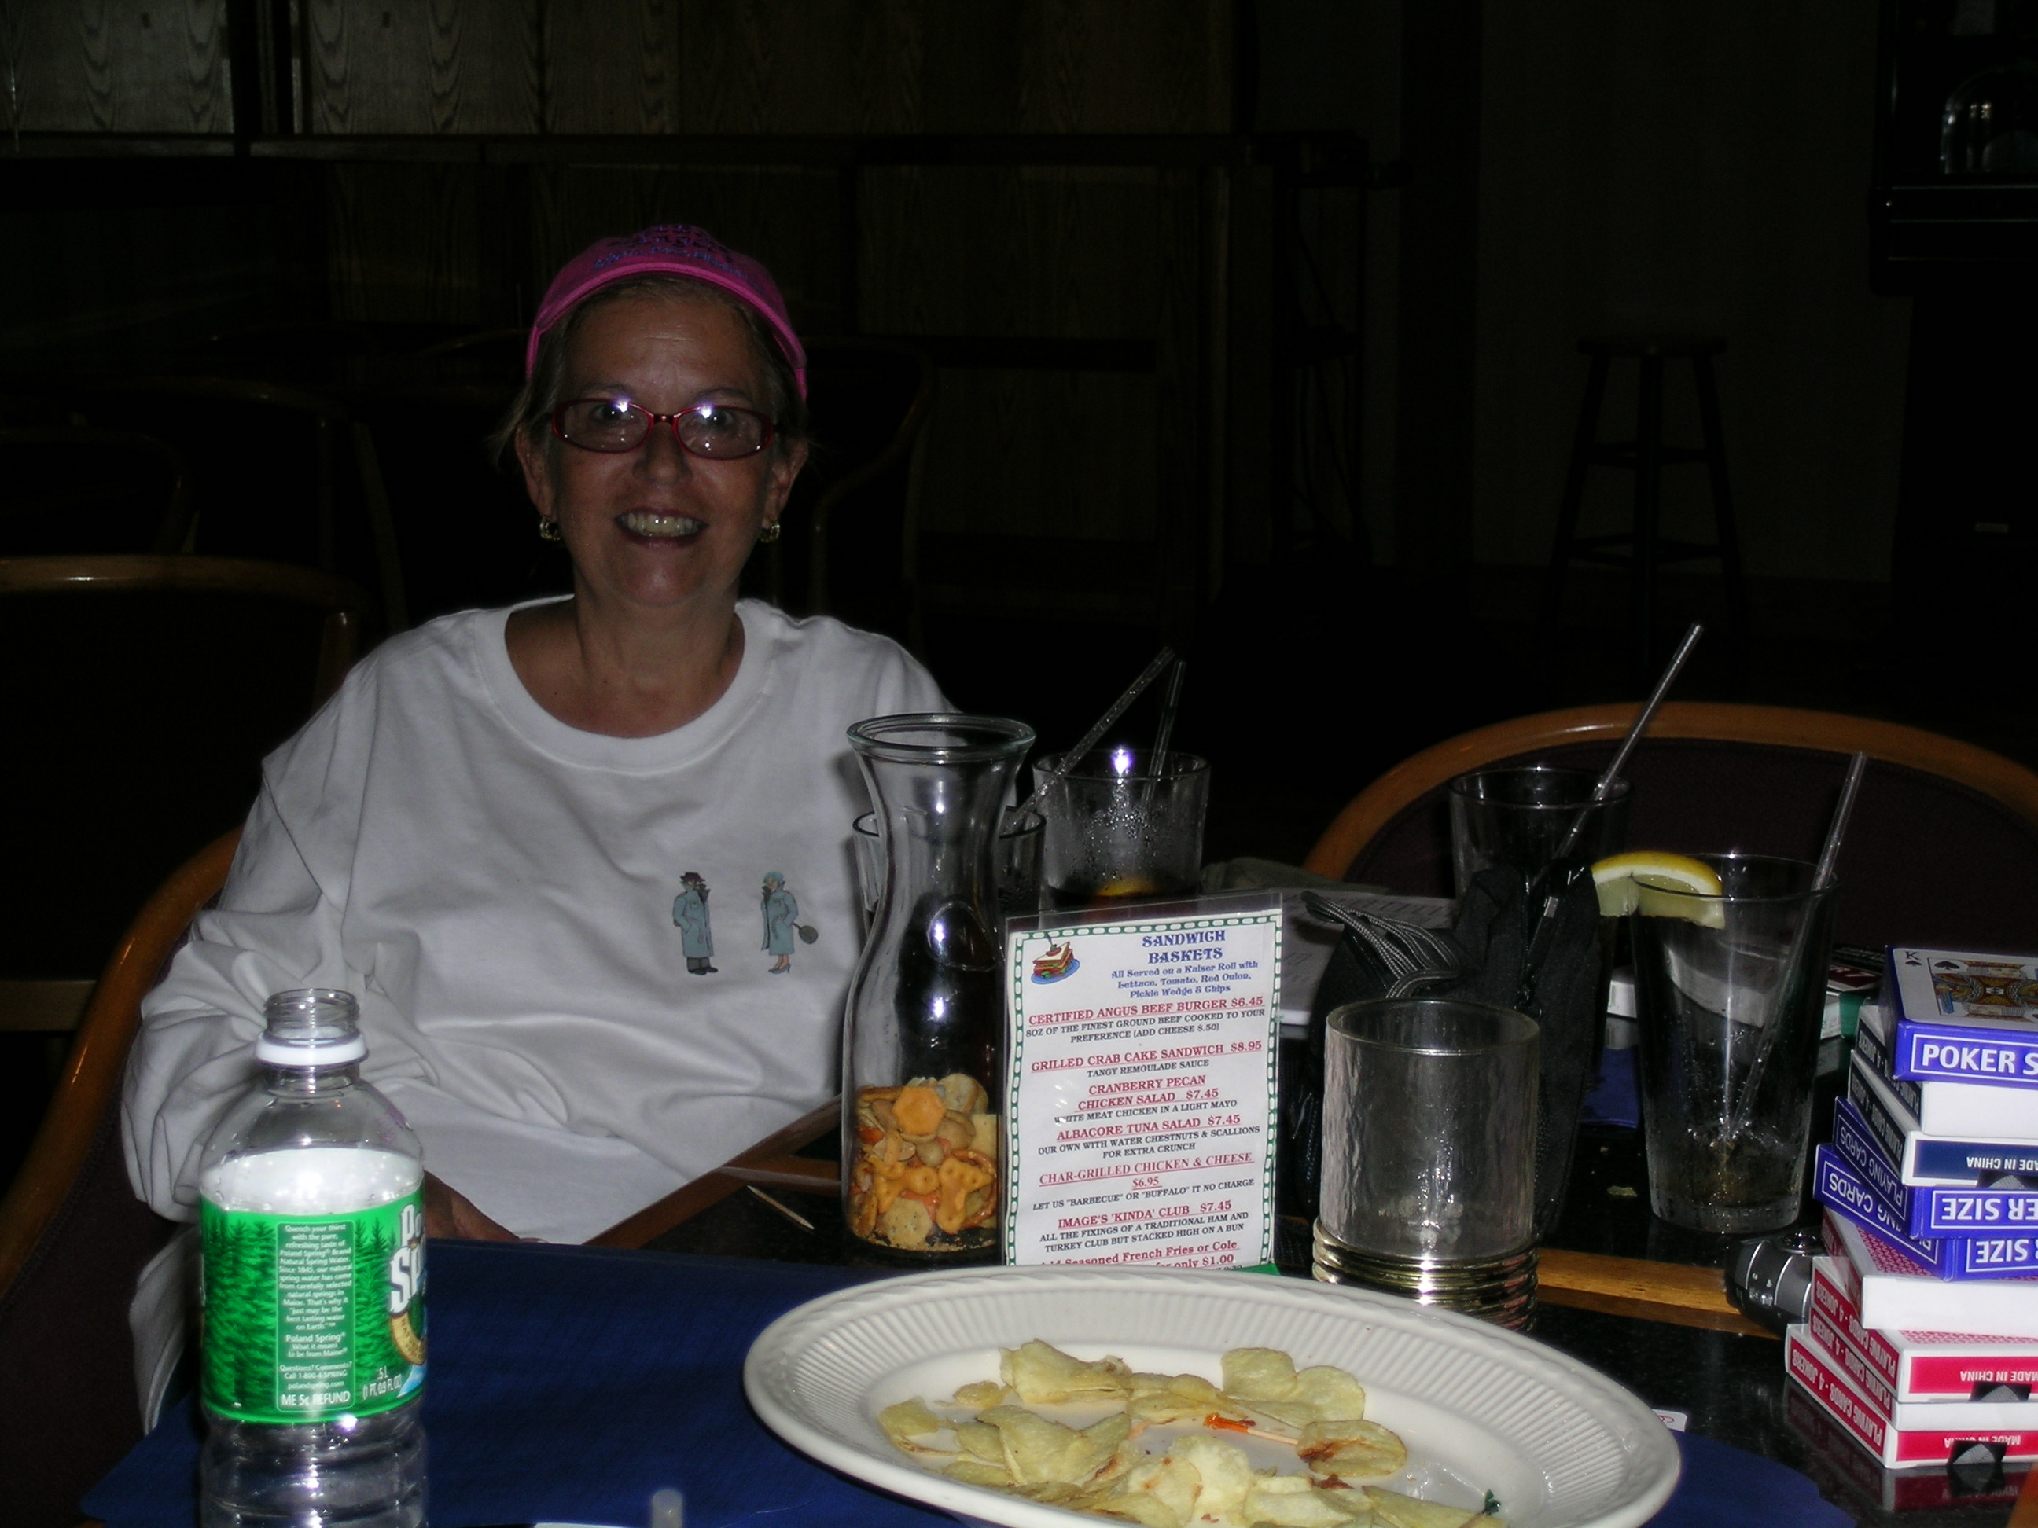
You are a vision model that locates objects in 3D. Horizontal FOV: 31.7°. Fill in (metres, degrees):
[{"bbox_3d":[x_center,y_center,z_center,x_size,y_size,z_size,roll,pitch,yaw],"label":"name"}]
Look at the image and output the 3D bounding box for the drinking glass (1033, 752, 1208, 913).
[{"bbox_3d":[0.052,0.073,1.808,0.088,0.149,0.088,0,11,0],"label":"drinking glass"}]

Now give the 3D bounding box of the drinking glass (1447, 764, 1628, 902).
[{"bbox_3d":[0.252,0.084,1.742,0.088,0.149,0.088,0,11,0],"label":"drinking glass"}]

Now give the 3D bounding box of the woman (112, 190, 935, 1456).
[{"bbox_3d":[-0.278,0.261,2.109,0.560,1.160,0.700,-3,11,-12],"label":"woman"}]

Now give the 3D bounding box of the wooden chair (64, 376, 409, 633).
[{"bbox_3d":[-1.061,-0.107,4.818,0.540,0.850,0.550,2,11,12],"label":"wooden chair"}]

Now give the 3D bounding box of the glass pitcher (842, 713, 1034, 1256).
[{"bbox_3d":[-0.030,0.092,1.534,0.088,0.218,0.088,0,11,0],"label":"glass pitcher"}]

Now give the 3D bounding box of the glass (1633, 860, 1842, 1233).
[{"bbox_3d":[0.307,0.122,1.551,0.088,0.149,0.088,0,11,0],"label":"glass"}]

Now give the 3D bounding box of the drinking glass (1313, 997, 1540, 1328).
[{"bbox_3d":[0.164,0.162,1.429,0.088,0.119,0.088,0,11,0],"label":"drinking glass"}]

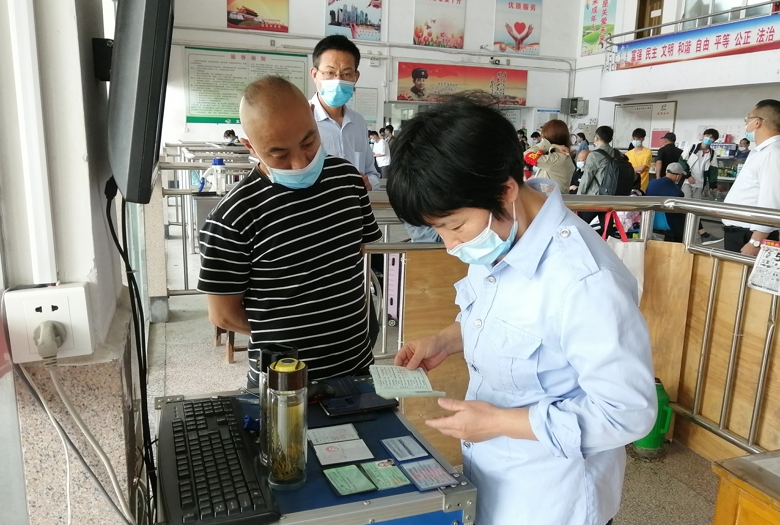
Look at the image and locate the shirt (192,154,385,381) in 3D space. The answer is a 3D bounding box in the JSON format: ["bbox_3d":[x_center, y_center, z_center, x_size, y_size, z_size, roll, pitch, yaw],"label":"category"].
[{"bbox_3d":[-0.256,0.011,1.536,0.460,0.620,0.330,-5,13,-29],"label":"shirt"}]

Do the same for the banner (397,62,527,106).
[{"bbox_3d":[1.570,-3.746,12.400,3.110,0.740,0.030,-3,13,-22],"label":"banner"}]

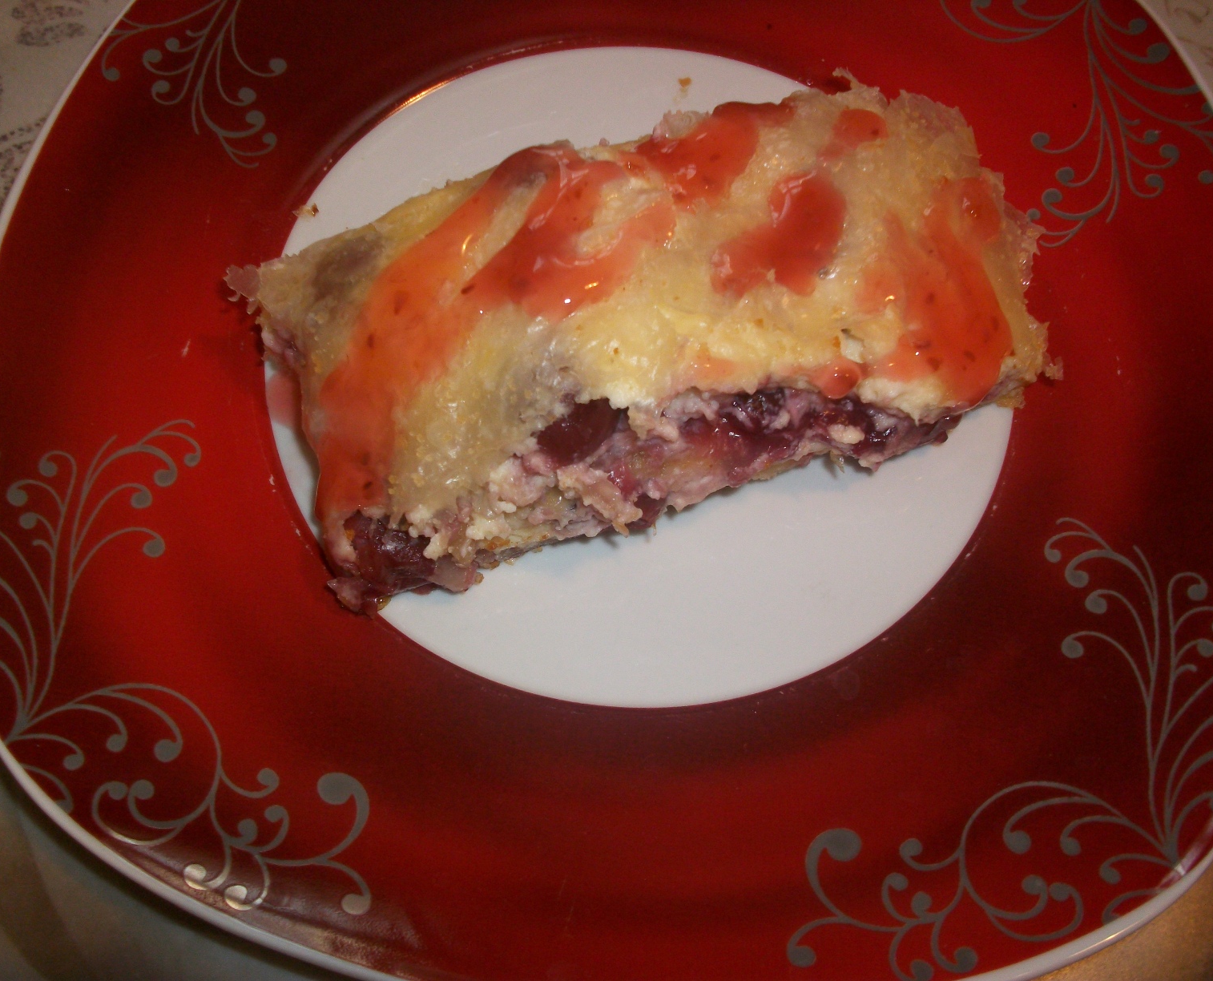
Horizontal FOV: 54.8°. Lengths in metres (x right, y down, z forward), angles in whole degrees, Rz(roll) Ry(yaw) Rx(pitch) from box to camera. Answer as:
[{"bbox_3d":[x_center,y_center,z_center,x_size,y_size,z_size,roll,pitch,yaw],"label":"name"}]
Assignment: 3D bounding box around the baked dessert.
[{"bbox_3d":[0.008,-0.033,0.223,0.144,0.036,0.068,-18,70,-9],"label":"baked dessert"}]

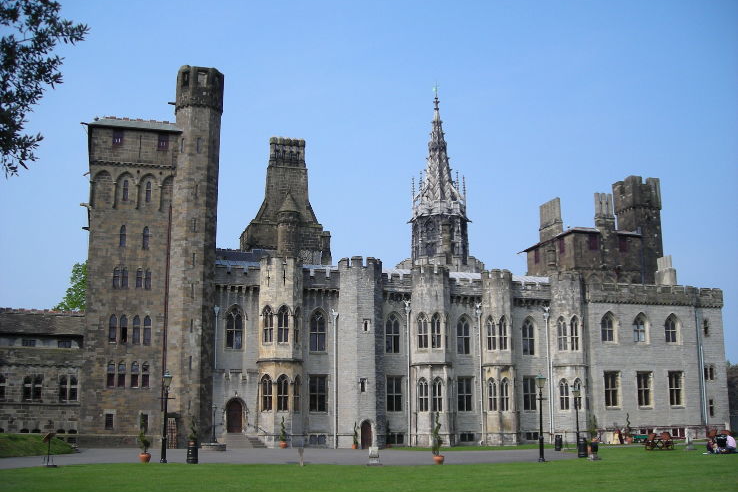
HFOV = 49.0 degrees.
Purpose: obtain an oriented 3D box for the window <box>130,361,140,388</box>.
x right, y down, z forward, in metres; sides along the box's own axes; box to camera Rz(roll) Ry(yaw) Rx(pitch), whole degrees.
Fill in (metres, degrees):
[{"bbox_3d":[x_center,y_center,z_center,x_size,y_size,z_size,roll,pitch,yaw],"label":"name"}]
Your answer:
[{"bbox_3d":[-14.991,8.266,52.043,0.543,1.699,0.300,3,-12,-17],"label":"window"}]

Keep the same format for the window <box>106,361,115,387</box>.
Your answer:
[{"bbox_3d":[-16.432,8.163,51.616,0.485,1.717,0.300,3,-12,-17],"label":"window"}]

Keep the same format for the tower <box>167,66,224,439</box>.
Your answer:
[{"bbox_3d":[-12.632,0.120,59.004,3.350,28.017,3.350,4,-11,-18],"label":"tower"}]

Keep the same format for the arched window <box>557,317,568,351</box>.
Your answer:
[{"bbox_3d":[15.436,7.013,64.568,0.954,2.773,0.300,-5,-12,26],"label":"arched window"}]

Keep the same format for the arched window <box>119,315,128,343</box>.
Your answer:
[{"bbox_3d":[-16.735,5.698,55.299,0.555,1.972,0.300,3,-11,-15],"label":"arched window"}]

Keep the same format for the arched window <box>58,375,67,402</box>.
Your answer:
[{"bbox_3d":[-19.231,8.938,51.011,0.460,1.610,0.300,3,-12,-17],"label":"arched window"}]

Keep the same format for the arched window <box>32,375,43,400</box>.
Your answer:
[{"bbox_3d":[-20.675,8.817,50.586,0.540,1.567,0.300,3,-12,-17],"label":"arched window"}]

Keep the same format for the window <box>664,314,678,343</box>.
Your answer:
[{"bbox_3d":[25.387,6.903,68.013,1.263,2.475,0.300,3,-11,-15],"label":"window"}]

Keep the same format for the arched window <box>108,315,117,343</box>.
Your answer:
[{"bbox_3d":[-15.511,5.034,49.095,0.462,1.750,0.250,4,-12,-19],"label":"arched window"}]

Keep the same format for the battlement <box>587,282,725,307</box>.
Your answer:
[{"bbox_3d":[22.766,3.940,64.238,12.520,1.553,0.900,4,-12,-19],"label":"battlement"}]

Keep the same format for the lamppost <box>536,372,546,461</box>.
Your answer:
[{"bbox_3d":[7.637,7.605,35.876,0.470,3.876,0.470,0,-11,0],"label":"lamppost"}]

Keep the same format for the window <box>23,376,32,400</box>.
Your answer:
[{"bbox_3d":[-23.500,9.746,55.825,0.669,1.694,0.300,4,-11,-18],"label":"window"}]

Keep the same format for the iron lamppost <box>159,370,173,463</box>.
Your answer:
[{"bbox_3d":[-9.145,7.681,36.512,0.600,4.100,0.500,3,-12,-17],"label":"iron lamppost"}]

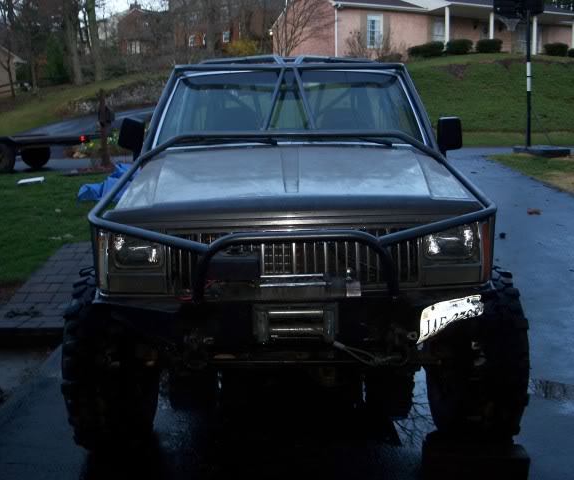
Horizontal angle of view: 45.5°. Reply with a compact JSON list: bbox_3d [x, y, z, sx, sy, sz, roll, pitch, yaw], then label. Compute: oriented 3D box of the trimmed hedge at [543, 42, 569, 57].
[{"bbox_3d":[15.955,-11.248,40.500,1.300,0.800,1.100,-8,12,-32],"label":"trimmed hedge"}]

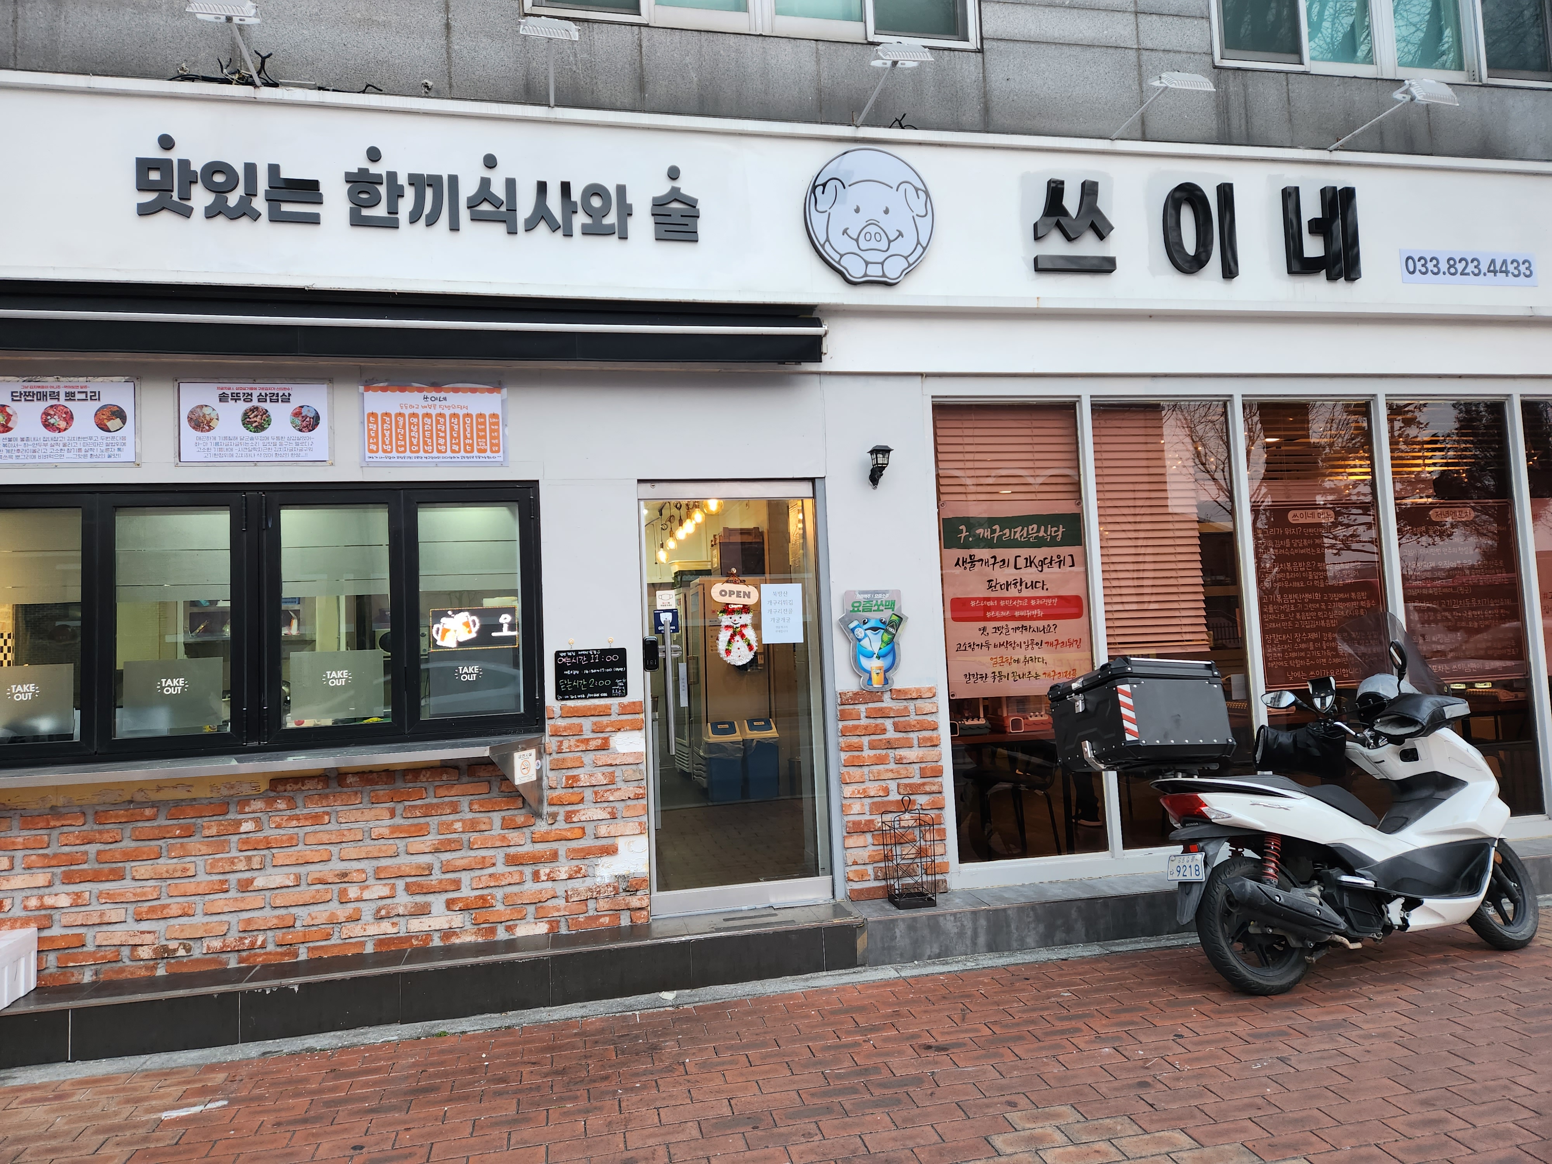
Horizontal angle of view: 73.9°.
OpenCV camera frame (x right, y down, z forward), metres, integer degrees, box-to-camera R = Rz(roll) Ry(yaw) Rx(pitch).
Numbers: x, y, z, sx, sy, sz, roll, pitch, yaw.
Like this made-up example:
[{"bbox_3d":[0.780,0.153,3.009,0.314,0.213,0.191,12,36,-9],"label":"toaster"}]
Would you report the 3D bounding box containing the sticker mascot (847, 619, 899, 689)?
[{"bbox_3d":[0.483,0.352,5.136,0.270,0.365,0.025,-2,-4,-12],"label":"sticker mascot"}]

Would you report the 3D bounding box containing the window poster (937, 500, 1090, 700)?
[{"bbox_3d":[1.248,0.091,5.379,0.785,0.990,0.020,-2,-4,-11],"label":"window poster"}]

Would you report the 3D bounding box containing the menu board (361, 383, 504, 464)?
[{"bbox_3d":[-1.591,-0.731,4.785,0.635,0.360,0.020,-2,-4,-12],"label":"menu board"}]

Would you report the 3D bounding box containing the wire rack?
[{"bbox_3d":[0.662,1.300,5.003,0.180,0.510,0.180,-2,-4,-12],"label":"wire rack"}]

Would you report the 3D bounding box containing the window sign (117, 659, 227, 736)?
[{"bbox_3d":[-2.630,0.493,4.509,0.392,0.301,0.010,-2,-4,-12],"label":"window sign"}]

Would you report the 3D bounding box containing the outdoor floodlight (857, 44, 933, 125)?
[{"bbox_3d":[0.471,-2.263,4.783,0.245,0.145,0.630,-2,-4,-12],"label":"outdoor floodlight"}]

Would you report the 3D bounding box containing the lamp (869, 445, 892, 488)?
[{"bbox_3d":[0.517,-0.583,5.191,0.115,0.215,0.130,-2,-4,-12],"label":"lamp"}]

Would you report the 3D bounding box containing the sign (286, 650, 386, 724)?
[{"bbox_3d":[-1.968,0.469,4.633,0.405,0.315,0.020,-2,-4,-12],"label":"sign"}]

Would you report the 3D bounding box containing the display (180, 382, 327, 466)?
[{"bbox_3d":[-2.338,-0.711,4.622,0.630,0.360,0.020,-2,-4,-12],"label":"display"}]

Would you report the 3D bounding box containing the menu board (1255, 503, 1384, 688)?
[{"bbox_3d":[3.040,0.063,5.748,0.790,1.032,0.020,-2,-4,-11],"label":"menu board"}]

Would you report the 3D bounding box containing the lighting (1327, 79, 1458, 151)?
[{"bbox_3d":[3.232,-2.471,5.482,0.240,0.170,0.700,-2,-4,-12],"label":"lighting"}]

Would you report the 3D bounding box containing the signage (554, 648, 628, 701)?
[{"bbox_3d":[-0.867,0.436,4.858,0.332,0.232,0.020,-2,-4,-12],"label":"signage"}]

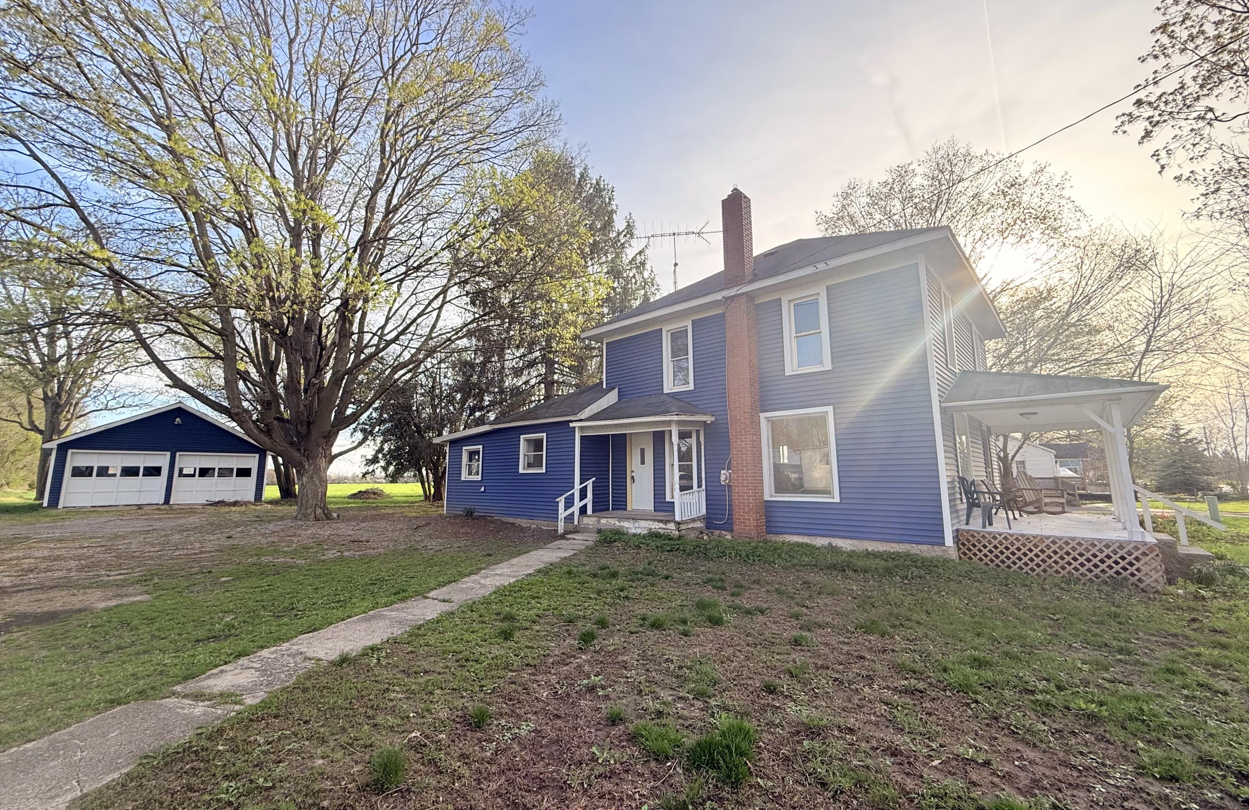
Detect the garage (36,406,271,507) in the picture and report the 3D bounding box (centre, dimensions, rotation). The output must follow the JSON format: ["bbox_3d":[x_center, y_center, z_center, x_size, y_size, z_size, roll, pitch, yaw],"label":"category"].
[{"bbox_3d":[-21.406,2.371,23.730,7.251,4.328,7.200,8,-12,-43],"label":"garage"}]

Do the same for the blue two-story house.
[{"bbox_3d":[3.340,-0.464,15.623,17.250,8.350,10.250,-8,-12,41],"label":"blue two-story house"}]

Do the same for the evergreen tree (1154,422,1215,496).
[{"bbox_3d":[53.263,5.203,48.546,4.200,7.200,4.200,8,-12,-42],"label":"evergreen tree"}]

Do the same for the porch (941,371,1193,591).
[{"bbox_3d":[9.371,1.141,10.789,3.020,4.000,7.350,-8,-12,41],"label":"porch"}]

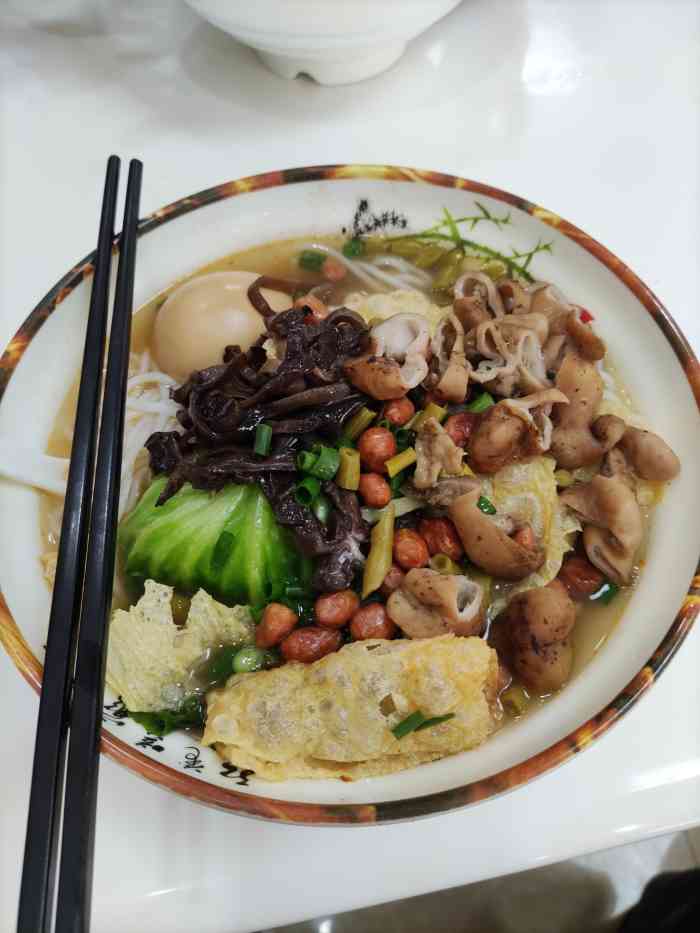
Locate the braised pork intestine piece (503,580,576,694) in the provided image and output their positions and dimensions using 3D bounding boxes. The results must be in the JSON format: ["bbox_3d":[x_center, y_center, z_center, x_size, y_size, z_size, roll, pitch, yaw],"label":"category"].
[{"bbox_3d":[0.054,0.049,0.192,0.020,0.019,0.027,-1,62,1],"label":"braised pork intestine piece"}]

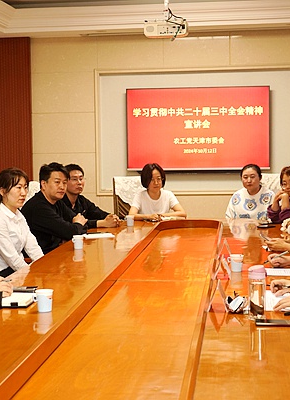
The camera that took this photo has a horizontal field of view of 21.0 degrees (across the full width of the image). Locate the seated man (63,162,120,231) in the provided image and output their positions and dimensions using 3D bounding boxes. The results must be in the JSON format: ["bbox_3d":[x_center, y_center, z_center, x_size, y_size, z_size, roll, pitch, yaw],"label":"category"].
[{"bbox_3d":[-0.440,0.373,6.050,0.740,1.285,0.530,2,5,37],"label":"seated man"}]

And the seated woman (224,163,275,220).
[{"bbox_3d":[0.900,0.327,6.600,0.530,1.265,0.740,0,4,7],"label":"seated woman"}]

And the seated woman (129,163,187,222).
[{"bbox_3d":[0.110,0.326,6.740,0.520,1.275,0.740,-1,4,5],"label":"seated woman"}]

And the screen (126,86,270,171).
[{"bbox_3d":[0.620,-0.827,9.100,1.670,0.955,0.070,0,4,7],"label":"screen"}]

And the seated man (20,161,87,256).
[{"bbox_3d":[-0.610,0.423,5.100,0.740,1.310,0.540,1,4,33],"label":"seated man"}]

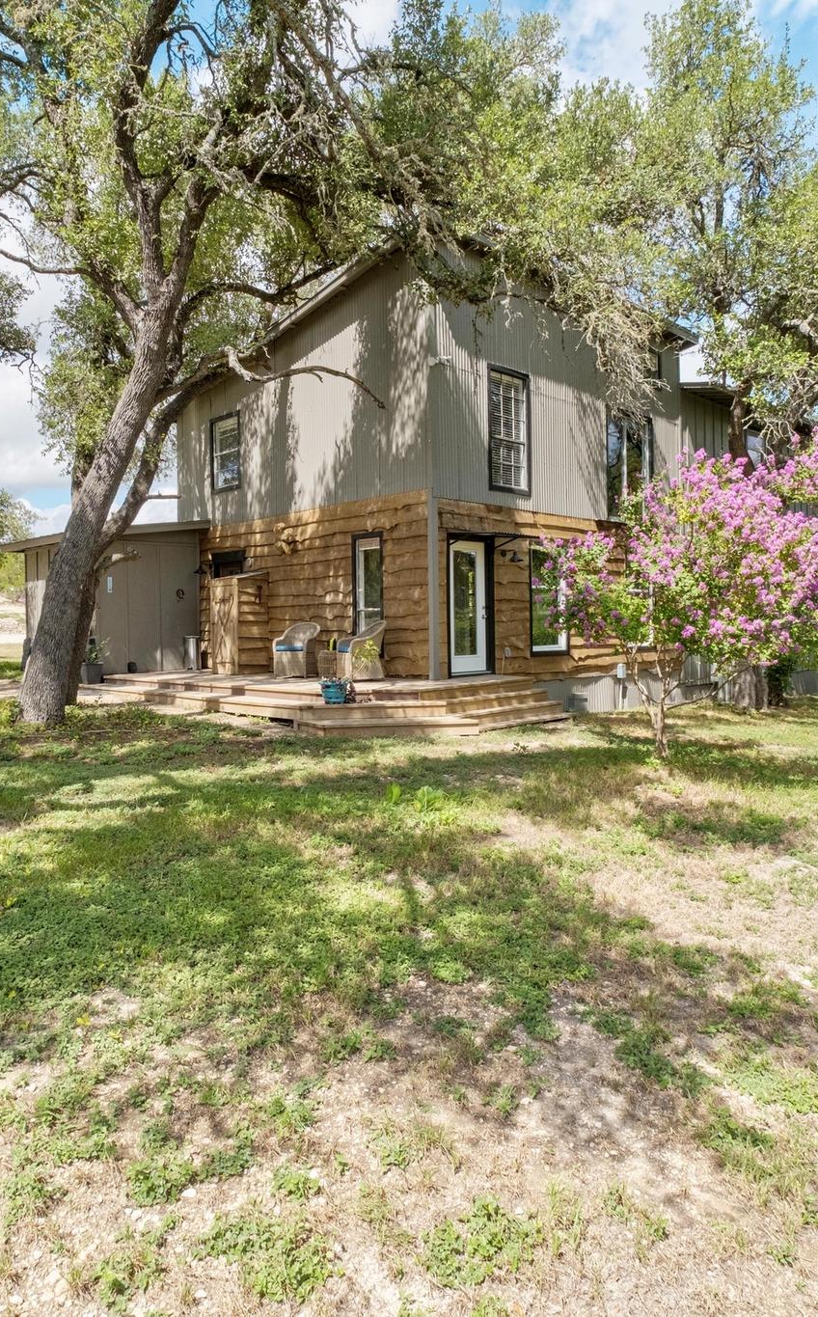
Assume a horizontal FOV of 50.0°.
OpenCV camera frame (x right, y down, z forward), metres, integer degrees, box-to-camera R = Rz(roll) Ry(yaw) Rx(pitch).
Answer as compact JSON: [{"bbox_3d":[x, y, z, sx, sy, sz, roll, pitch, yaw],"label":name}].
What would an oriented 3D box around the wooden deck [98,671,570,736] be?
[{"bbox_3d":[-1.822,0.544,14.143,4.400,0.530,8.400,-3,3,-45],"label":"wooden deck"}]

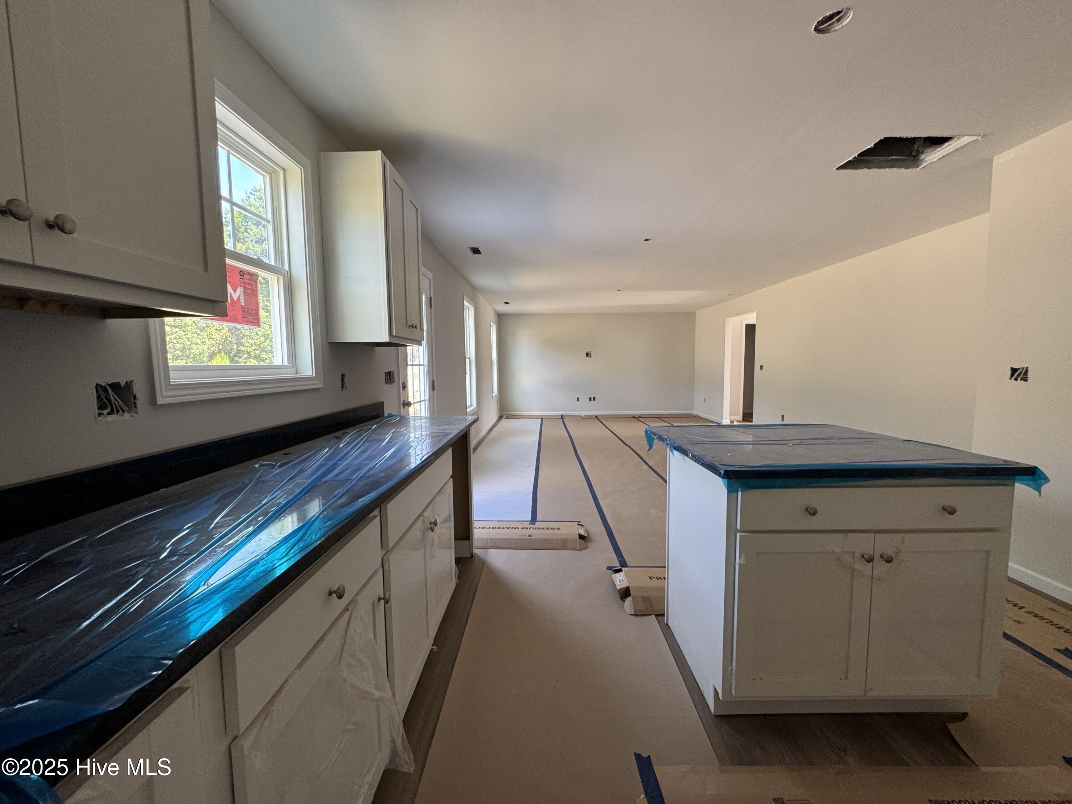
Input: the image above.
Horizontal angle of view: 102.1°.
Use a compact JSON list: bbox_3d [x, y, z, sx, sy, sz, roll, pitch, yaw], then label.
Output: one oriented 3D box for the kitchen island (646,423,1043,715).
[{"bbox_3d":[1.081,0.620,1.837,0.986,0.907,0.899,-1,5,0],"label":"kitchen island"}]

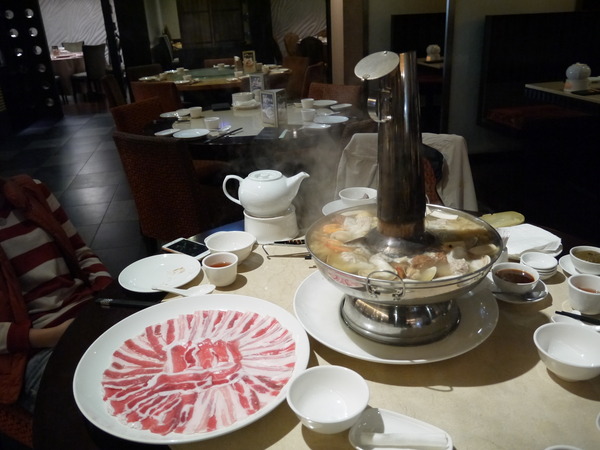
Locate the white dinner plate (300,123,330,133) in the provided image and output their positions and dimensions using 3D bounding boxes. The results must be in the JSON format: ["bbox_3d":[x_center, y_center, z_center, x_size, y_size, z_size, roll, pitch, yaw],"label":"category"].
[{"bbox_3d":[0.085,-0.477,2.393,0.136,0.019,0.136,-3,23,0],"label":"white dinner plate"}]

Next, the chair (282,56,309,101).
[{"bbox_3d":[-0.235,-1.512,5.731,0.540,0.833,0.460,-19,28,-34],"label":"chair"}]

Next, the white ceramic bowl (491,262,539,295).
[{"bbox_3d":[0.411,0.107,0.930,0.087,0.038,0.087,-2,23,1],"label":"white ceramic bowl"}]

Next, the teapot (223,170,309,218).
[{"bbox_3d":[-0.088,-0.079,1.270,0.228,0.102,0.135,-3,23,0],"label":"teapot"}]

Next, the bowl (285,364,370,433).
[{"bbox_3d":[0.038,0.244,0.658,0.112,0.048,0.112,-2,23,1],"label":"bowl"}]

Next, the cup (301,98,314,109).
[{"bbox_3d":[0.048,-0.720,2.906,0.076,0.055,0.076,-2,23,0],"label":"cup"}]

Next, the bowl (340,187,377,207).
[{"bbox_3d":[0.163,-0.064,1.346,0.108,0.052,0.108,-2,23,1],"label":"bowl"}]

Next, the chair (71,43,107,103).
[{"bbox_3d":[-3.514,-2.478,7.995,0.490,0.880,0.440,8,26,25],"label":"chair"}]

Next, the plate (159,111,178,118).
[{"bbox_3d":[-0.743,-0.643,2.875,0.168,0.021,0.168,-3,23,0],"label":"plate"}]

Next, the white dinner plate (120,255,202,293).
[{"bbox_3d":[-0.297,0.109,1.040,0.173,0.021,0.173,-2,23,1],"label":"white dinner plate"}]

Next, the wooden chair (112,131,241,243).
[{"bbox_3d":[-0.423,-0.057,2.293,0.467,0.873,0.579,10,26,26],"label":"wooden chair"}]

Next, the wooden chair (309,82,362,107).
[{"bbox_3d":[0.090,-0.482,3.271,0.460,0.833,0.540,17,30,38],"label":"wooden chair"}]

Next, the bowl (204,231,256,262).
[{"bbox_3d":[-0.164,0.062,1.168,0.121,0.052,0.121,-3,23,0],"label":"bowl"}]

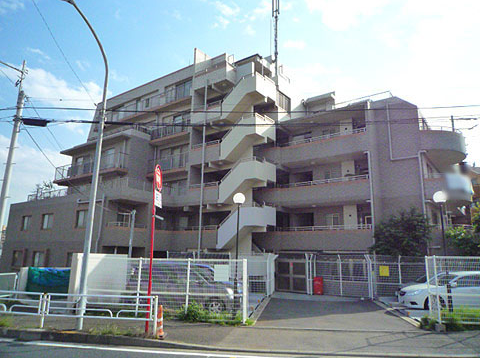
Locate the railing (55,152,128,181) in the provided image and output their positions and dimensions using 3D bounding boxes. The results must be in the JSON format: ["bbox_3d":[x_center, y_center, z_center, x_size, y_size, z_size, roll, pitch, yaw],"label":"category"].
[{"bbox_3d":[-13.108,-0.807,30.256,10.000,1.250,0.950,-7,-14,35],"label":"railing"}]

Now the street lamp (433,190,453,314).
[{"bbox_3d":[6.221,2.293,10.479,0.410,3.960,0.410,1,-11,0],"label":"street lamp"}]

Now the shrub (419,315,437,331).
[{"bbox_3d":[4.977,3.784,9.220,0.440,0.380,0.400,1,-11,0],"label":"shrub"}]

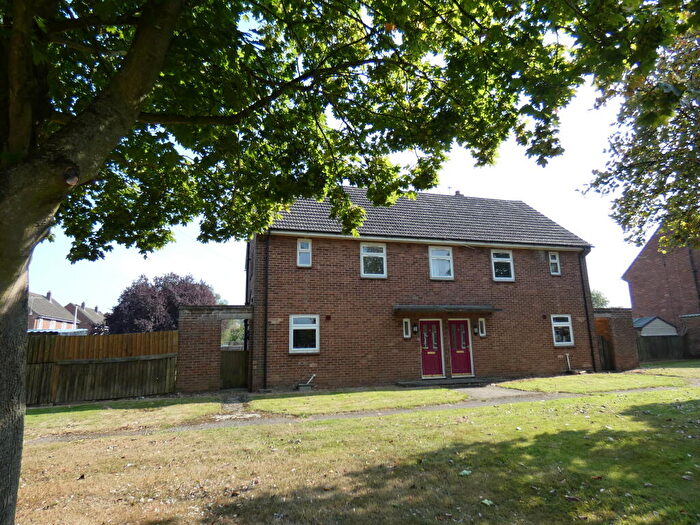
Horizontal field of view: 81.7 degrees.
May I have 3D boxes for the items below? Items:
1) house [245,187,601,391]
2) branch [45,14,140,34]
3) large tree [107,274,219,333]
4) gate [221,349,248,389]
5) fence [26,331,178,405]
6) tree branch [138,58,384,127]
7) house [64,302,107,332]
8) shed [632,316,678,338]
[{"bbox_3d":[2.445,0.630,18.495,13.850,8.550,7.950,2,-11,-16],"label":"house"},{"bbox_3d":[-2.004,-1.849,3.150,0.803,0.099,0.080,-2,-11,7],"label":"branch"},{"bbox_3d":[-11.647,3.557,25.074,6.200,5.781,6.000,2,-11,-16],"label":"large tree"},{"bbox_3d":[-3.657,3.431,12.942,0.826,1.172,0.070,2,-11,-16],"label":"gate"},{"bbox_3d":[-6.560,2.801,11.189,3.629,1.850,0.100,6,-13,-34],"label":"fence"},{"bbox_3d":[-0.602,-1.581,3.643,2.275,1.406,0.400,6,-13,-31],"label":"tree branch"},{"bbox_3d":[-49.940,12.479,75.822,8.000,8.750,15.000,2,-11,-16],"label":"house"},{"bbox_3d":[18.121,4.681,25.031,2.436,2.506,2.600,0,-11,-7],"label":"shed"}]

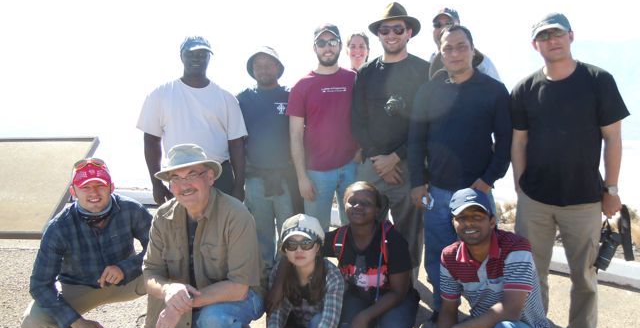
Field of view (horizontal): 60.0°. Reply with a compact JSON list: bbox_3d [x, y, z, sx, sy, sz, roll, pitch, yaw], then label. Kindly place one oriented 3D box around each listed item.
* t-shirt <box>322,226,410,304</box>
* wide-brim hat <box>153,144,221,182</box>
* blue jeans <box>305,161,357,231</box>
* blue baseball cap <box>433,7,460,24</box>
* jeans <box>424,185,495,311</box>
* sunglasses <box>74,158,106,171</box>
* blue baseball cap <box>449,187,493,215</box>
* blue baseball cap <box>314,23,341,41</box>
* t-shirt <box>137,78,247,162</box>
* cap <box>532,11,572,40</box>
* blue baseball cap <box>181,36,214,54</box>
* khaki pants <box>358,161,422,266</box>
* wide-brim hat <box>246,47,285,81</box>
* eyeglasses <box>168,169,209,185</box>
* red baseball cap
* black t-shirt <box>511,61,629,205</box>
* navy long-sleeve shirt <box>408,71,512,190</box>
[{"bbox_3d":[0.241,0.525,2.870,0.470,0.420,0.300,1,10,8],"label":"t-shirt"},{"bbox_3d":[-0.602,-0.005,2.550,0.310,0.145,0.340,-10,2,10],"label":"wide-brim hat"},{"bbox_3d":[0.078,0.454,3.464,0.420,0.980,0.280,0,9,0],"label":"blue jeans"},{"bbox_3d":[0.824,-0.957,3.600,0.175,0.120,0.255,6,8,35],"label":"blue baseball cap"},{"bbox_3d":[0.830,0.481,3.298,0.410,0.920,0.280,3,10,15],"label":"jeans"},{"bbox_3d":[-1.105,0.007,2.670,0.150,0.055,0.150,-4,-8,-25],"label":"sunglasses"},{"bbox_3d":[0.671,0.165,2.440,0.175,0.130,0.255,-1,8,30],"label":"blue baseball cap"},{"bbox_3d":[0.048,-0.788,3.335,0.170,0.125,0.250,0,7,0],"label":"blue baseball cap"},{"bbox_3d":[-0.771,-0.258,3.330,0.620,0.500,0.290,-2,9,-10],"label":"t-shirt"},{"bbox_3d":[1.135,-0.674,2.720,0.175,0.135,0.260,-6,4,34],"label":"cap"},{"bbox_3d":[-0.728,-0.696,3.270,0.175,0.120,0.255,-4,10,-22],"label":"blue baseball cap"},{"bbox_3d":[0.385,0.467,3.314,0.440,1.000,0.290,0,9,3],"label":"khaki pants"},{"bbox_3d":[-0.339,-0.628,3.450,0.260,0.140,0.290,0,-9,3],"label":"wide-brim hat"},{"bbox_3d":[-0.619,0.057,2.630,0.145,0.050,0.145,-9,2,14],"label":"eyeglasses"},{"bbox_3d":[-1.093,0.050,2.660,0.185,0.145,0.260,-1,5,-18],"label":"red baseball cap"},{"bbox_3d":[1.287,-0.163,2.884,0.540,0.710,0.280,4,10,20],"label":"black t-shirt"},{"bbox_3d":[0.795,-0.190,3.140,0.560,0.640,0.290,2,10,14],"label":"navy long-sleeve shirt"}]

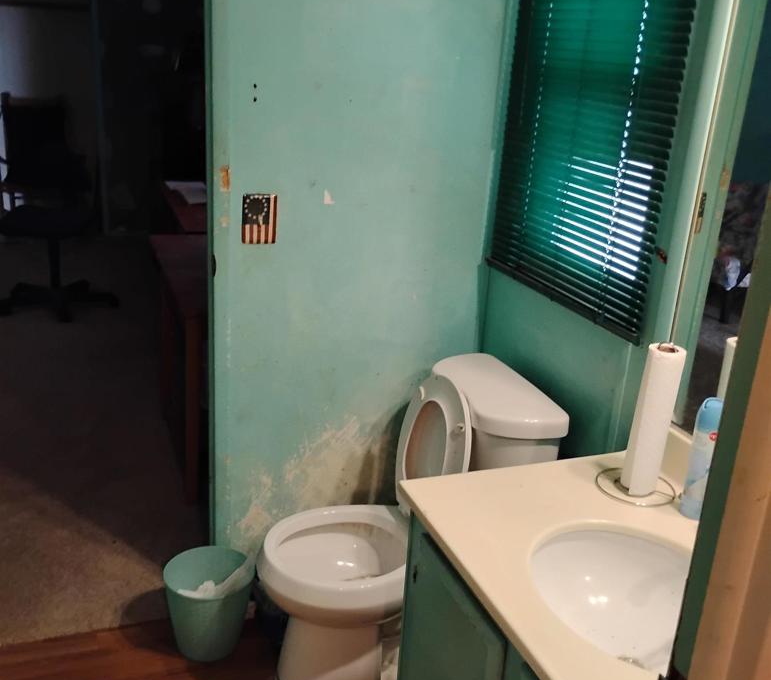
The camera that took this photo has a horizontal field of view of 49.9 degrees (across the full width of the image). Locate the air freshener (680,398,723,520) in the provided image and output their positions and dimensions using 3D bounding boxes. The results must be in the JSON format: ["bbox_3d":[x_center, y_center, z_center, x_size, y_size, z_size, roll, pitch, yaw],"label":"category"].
[{"bbox_3d":[0.569,0.208,1.471,0.055,0.224,0.055,9,20,15],"label":"air freshener"}]

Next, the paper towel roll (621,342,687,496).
[{"bbox_3d":[0.493,0.147,1.530,0.069,0.276,0.069,12,21,23],"label":"paper towel roll"}]

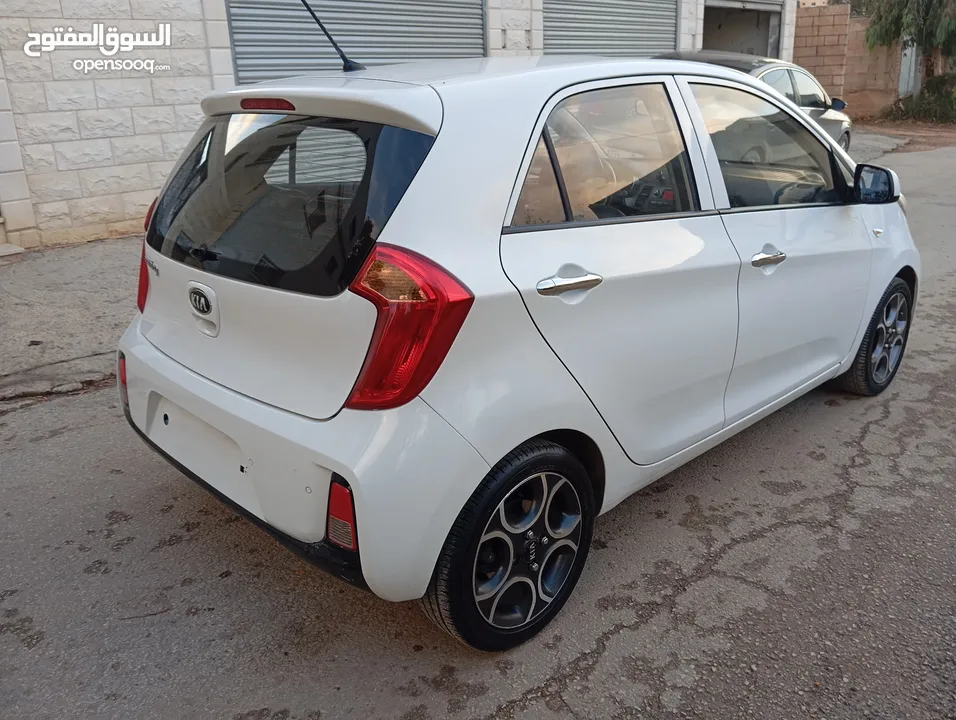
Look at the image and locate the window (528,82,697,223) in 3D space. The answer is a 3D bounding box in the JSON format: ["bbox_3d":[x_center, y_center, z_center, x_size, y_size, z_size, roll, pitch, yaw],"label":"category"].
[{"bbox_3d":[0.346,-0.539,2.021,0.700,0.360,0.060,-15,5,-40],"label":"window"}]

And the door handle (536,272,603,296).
[{"bbox_3d":[0.217,-0.180,1.832,0.240,0.045,0.050,-19,25,-40],"label":"door handle"}]

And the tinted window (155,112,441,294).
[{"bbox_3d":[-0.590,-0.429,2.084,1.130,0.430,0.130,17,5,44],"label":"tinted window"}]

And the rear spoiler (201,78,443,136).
[{"bbox_3d":[-0.505,-0.682,2.089,0.220,0.140,1.130,-19,25,-40],"label":"rear spoiler"}]

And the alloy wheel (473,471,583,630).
[{"bbox_3d":[0.090,0.478,2.050,0.410,0.410,0.160,-19,25,-40],"label":"alloy wheel"}]

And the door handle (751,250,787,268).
[{"bbox_3d":[0.940,-0.323,2.510,0.240,0.045,0.050,-19,25,-40],"label":"door handle"}]

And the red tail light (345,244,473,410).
[{"bbox_3d":[-0.157,-0.072,1.672,0.230,0.370,0.220,-19,25,-40],"label":"red tail light"}]

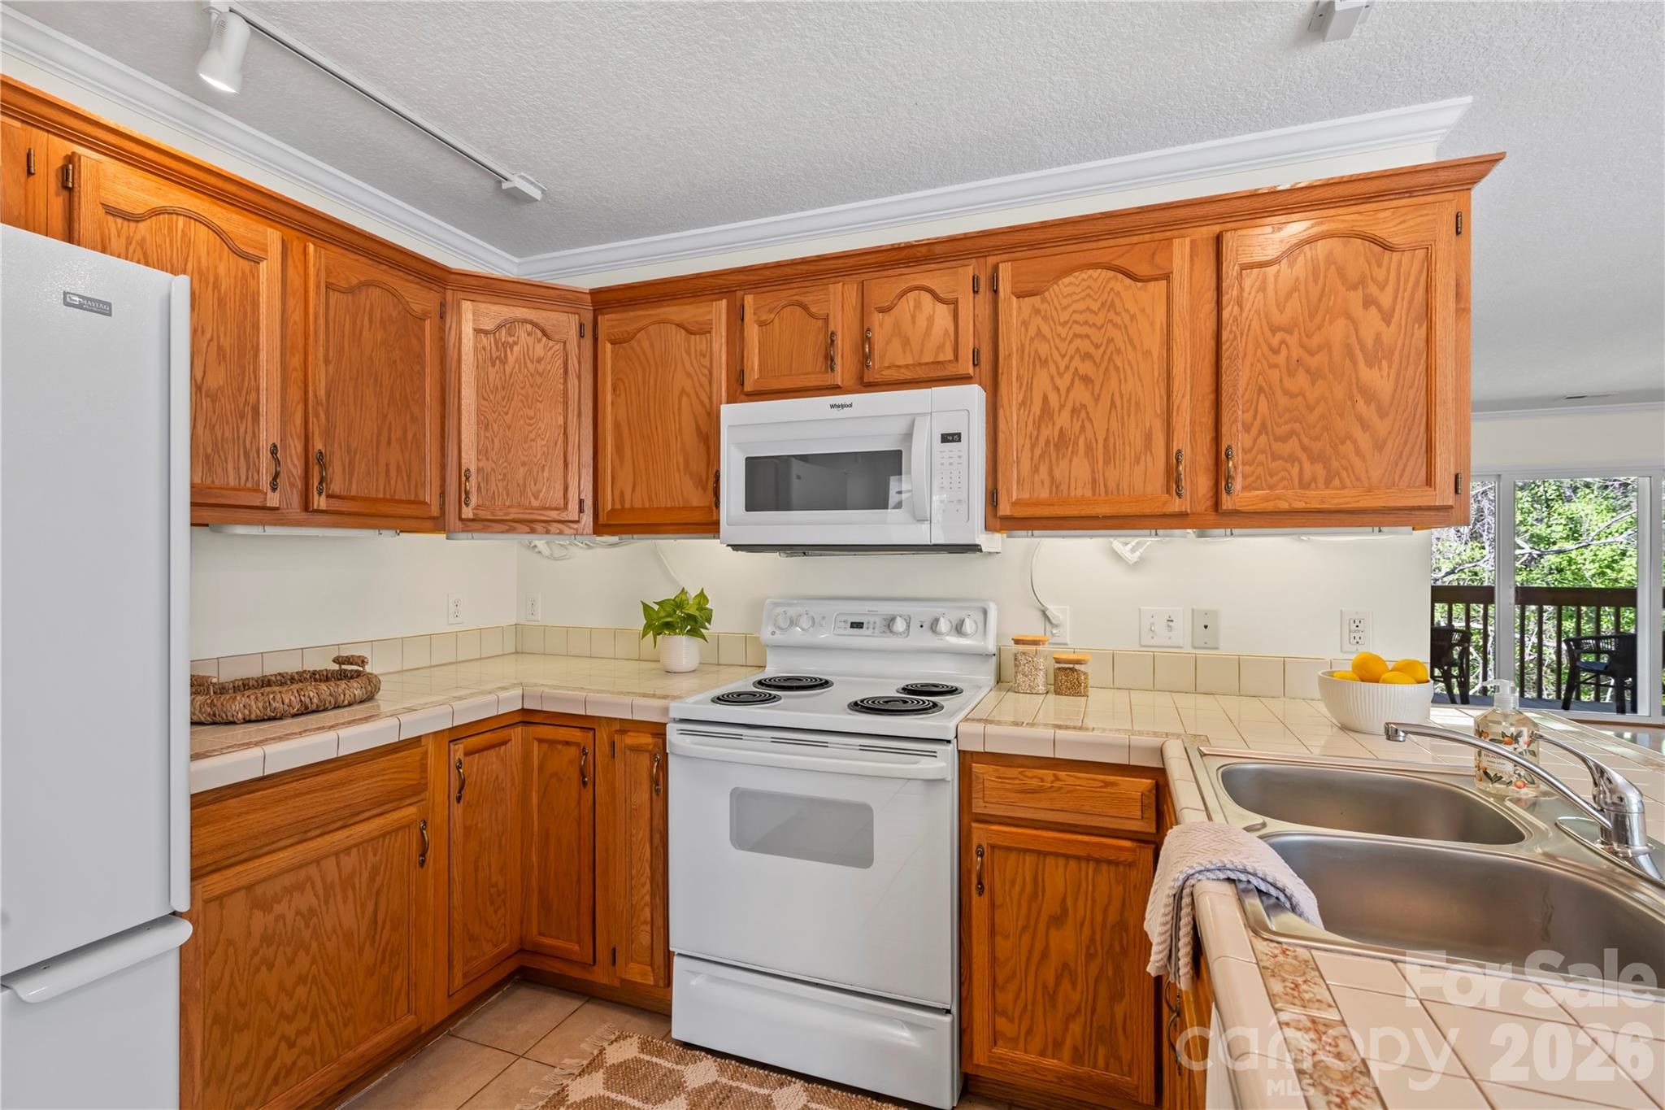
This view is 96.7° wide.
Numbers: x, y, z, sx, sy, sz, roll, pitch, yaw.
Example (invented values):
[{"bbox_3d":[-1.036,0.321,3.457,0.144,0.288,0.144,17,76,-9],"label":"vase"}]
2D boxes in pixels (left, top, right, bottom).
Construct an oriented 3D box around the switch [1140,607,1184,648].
[{"bbox_3d":[0.951,0.210,2.138,0.116,0.114,0.013,0,0,20],"label":"switch"}]

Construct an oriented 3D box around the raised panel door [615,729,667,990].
[{"bbox_3d":[-0.526,0.832,2.040,0.163,0.685,0.022,0,0,20],"label":"raised panel door"}]

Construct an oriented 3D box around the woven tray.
[{"bbox_3d":[-1.402,0.338,1.901,0.290,0.100,0.470,0,0,20],"label":"woven tray"}]

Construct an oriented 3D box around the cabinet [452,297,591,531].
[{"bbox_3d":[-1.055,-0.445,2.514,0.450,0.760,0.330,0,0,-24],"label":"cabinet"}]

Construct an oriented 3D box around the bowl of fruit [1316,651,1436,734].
[{"bbox_3d":[1.249,0.310,1.700,0.215,0.172,0.215,0,0,21],"label":"bowl of fruit"}]

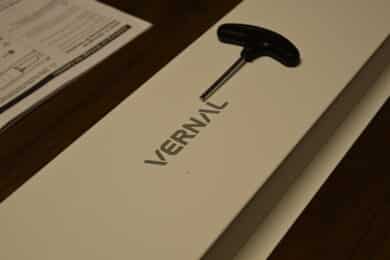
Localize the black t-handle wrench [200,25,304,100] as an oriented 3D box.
[{"bbox_3d":[0.034,-0.053,0.479,0.080,0.018,0.090,24,50,29],"label":"black t-handle wrench"}]

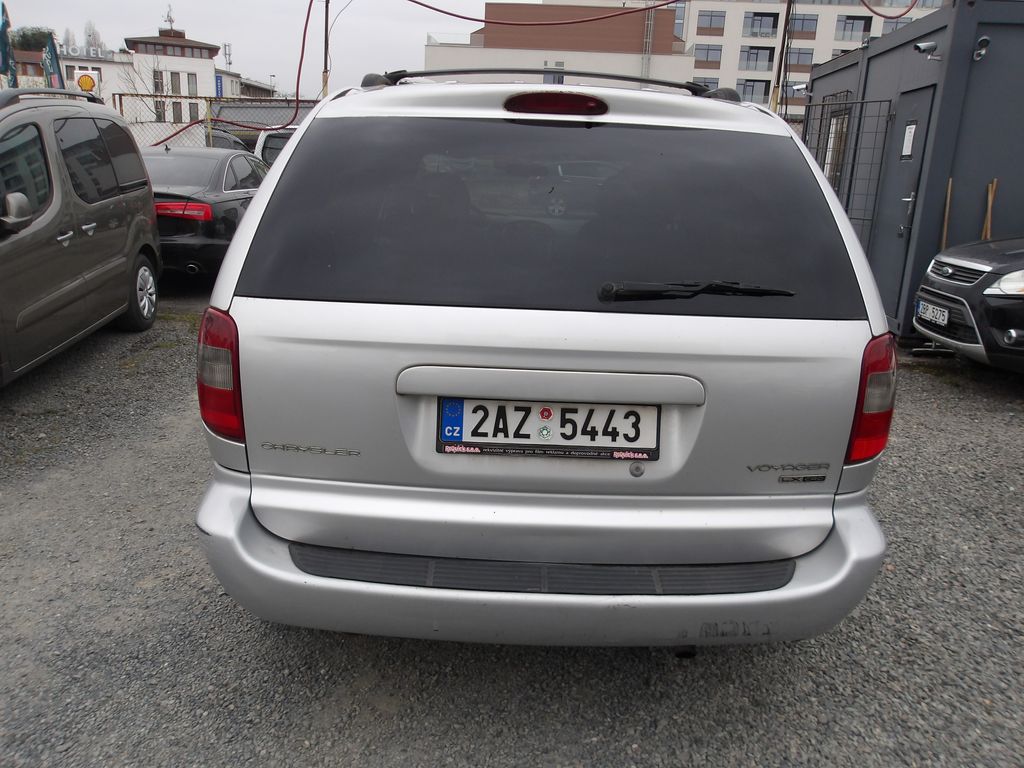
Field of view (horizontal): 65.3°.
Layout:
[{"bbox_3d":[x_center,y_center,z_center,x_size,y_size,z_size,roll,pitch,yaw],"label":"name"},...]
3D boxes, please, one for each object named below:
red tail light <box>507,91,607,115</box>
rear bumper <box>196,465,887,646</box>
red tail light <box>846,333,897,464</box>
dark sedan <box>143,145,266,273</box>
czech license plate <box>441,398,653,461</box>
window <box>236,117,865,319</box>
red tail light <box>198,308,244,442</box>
[{"bbox_3d":[0.125,-0.720,2.057,0.270,0.062,0.050,3,-5,-2],"label":"red tail light"},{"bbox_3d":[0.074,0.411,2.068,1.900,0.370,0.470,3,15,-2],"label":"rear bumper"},{"bbox_3d":[0.913,0.035,2.030,0.165,0.340,0.190,3,9,-2],"label":"red tail light"},{"bbox_3d":[-3.942,-2.203,10.049,1.880,1.455,4.900,2,15,-4],"label":"dark sedan"},{"bbox_3d":[0.092,0.110,1.931,0.535,0.130,0.020,3,11,-2],"label":"czech license plate"},{"bbox_3d":[0.114,-0.436,2.008,1.520,0.510,0.130,3,-17,-2],"label":"window"},{"bbox_3d":[-0.725,-0.037,1.980,0.165,0.340,0.190,3,9,-2],"label":"red tail light"}]

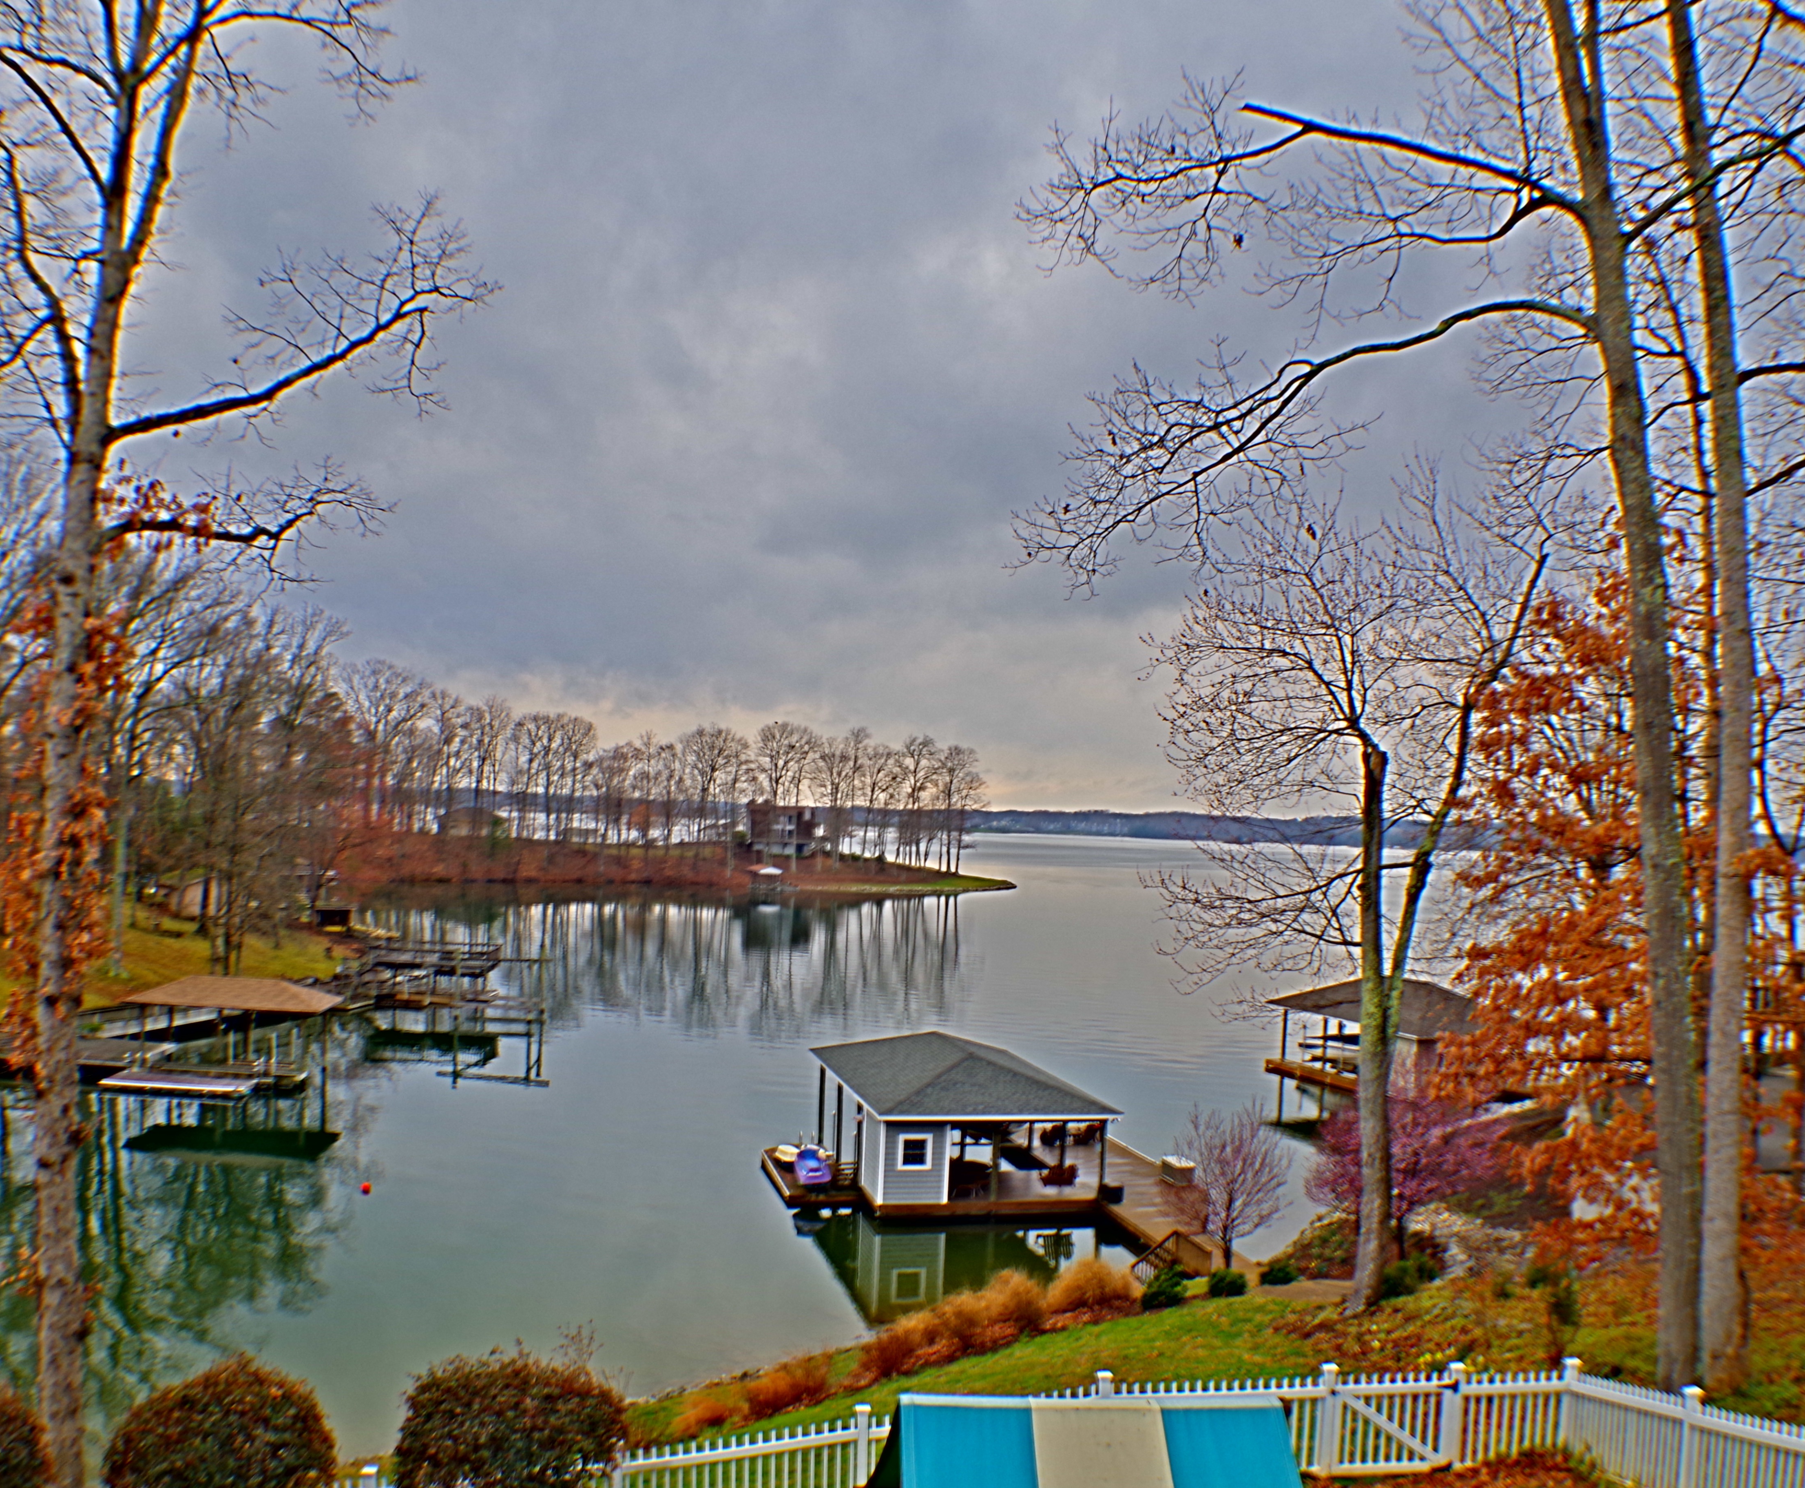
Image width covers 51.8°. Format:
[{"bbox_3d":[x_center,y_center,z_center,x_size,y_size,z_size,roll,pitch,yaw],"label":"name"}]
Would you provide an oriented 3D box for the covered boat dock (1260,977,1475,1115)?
[{"bbox_3d":[19.983,12.249,75.163,7.000,5.400,12.000,3,-2,-18],"label":"covered boat dock"}]

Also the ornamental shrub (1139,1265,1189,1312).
[{"bbox_3d":[5.513,11.453,39.200,1.050,0.970,1.000,2,-2,0],"label":"ornamental shrub"}]

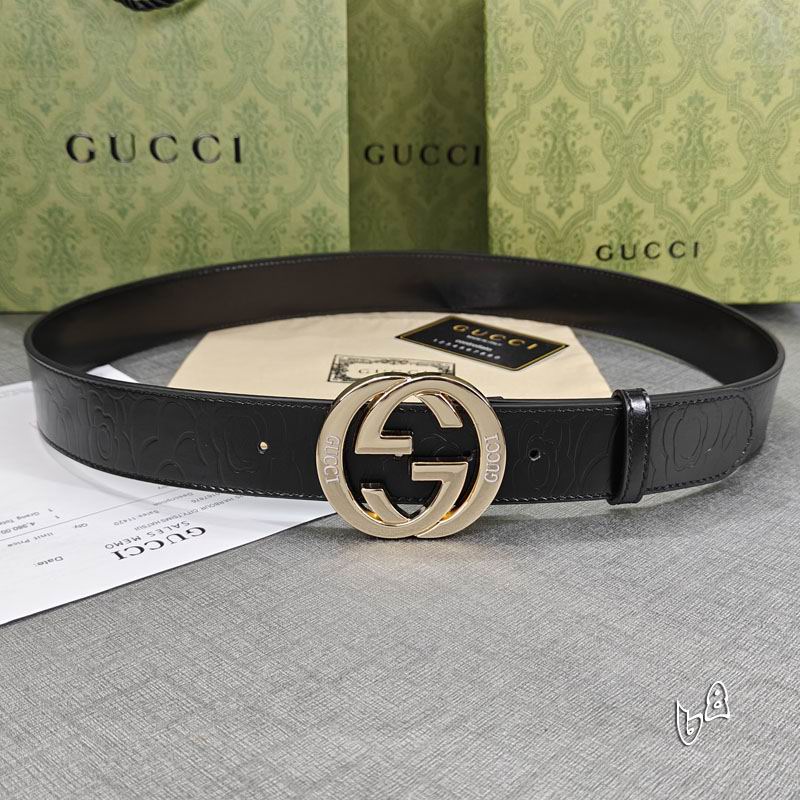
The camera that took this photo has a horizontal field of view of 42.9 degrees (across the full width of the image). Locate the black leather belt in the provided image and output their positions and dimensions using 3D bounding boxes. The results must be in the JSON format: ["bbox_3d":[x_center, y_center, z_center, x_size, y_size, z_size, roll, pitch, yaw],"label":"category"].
[{"bbox_3d":[-0.004,-0.032,0.500,0.334,0.062,0.307,1,21,0],"label":"black leather belt"}]

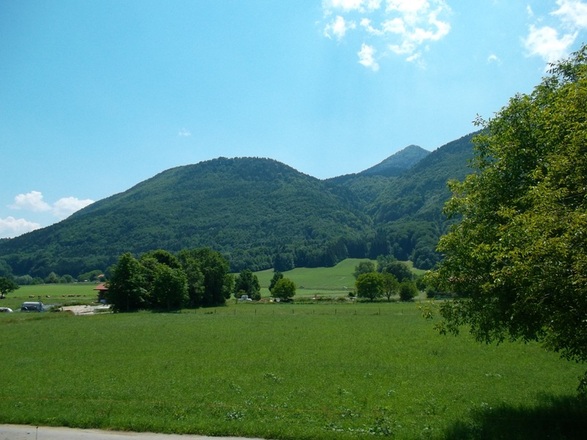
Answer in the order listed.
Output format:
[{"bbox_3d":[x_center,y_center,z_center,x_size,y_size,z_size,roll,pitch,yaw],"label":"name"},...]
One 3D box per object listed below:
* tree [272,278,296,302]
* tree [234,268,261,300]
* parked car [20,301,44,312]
[{"bbox_3d":[-3.023,22.731,156.467,7.800,7.830,7.700,0,-7,0],"label":"tree"},{"bbox_3d":[-15.214,21.514,157.641,8.500,10.760,8.300,0,-7,0],"label":"tree"},{"bbox_3d":[-58.831,19.433,107.170,4.500,1.950,1.800,1,-7,-9],"label":"parked car"}]

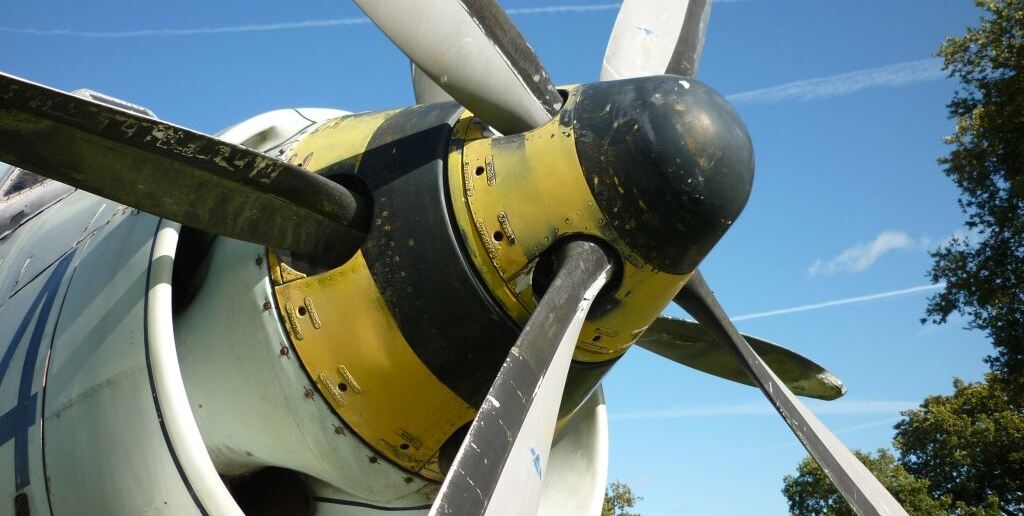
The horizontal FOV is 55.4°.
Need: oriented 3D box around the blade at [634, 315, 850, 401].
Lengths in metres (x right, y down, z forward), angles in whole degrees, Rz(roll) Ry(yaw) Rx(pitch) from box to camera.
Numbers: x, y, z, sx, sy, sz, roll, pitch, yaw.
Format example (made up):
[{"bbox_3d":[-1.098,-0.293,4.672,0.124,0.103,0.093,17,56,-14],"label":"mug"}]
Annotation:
[{"bbox_3d":[0.700,0.308,3.030,1.450,0.105,0.250,19,-43,-43],"label":"blade"}]

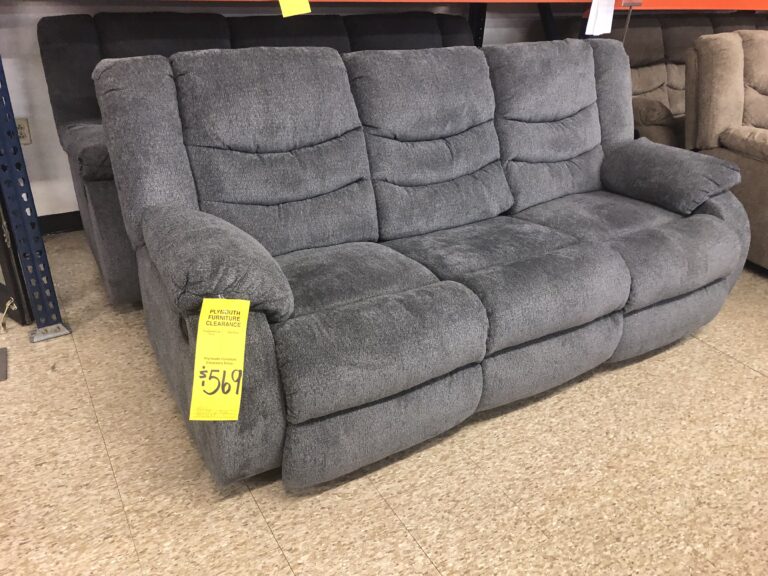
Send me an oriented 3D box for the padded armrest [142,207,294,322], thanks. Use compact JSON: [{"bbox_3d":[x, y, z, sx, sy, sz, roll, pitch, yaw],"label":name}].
[{"bbox_3d":[-0.476,-0.067,1.693,0.280,0.190,0.505,-14,33,-28],"label":"padded armrest"}]

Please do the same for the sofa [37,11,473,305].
[{"bbox_3d":[-0.324,-0.726,2.948,2.140,1.020,0.950,-14,33,-28],"label":"sofa"}]

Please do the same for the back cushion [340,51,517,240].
[{"bbox_3d":[0.166,-0.586,2.397,0.620,0.660,0.230,-14,13,-28],"label":"back cushion"}]

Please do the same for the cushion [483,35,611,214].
[{"bbox_3d":[0.699,-0.716,2.691,0.625,0.660,0.230,-14,13,-28],"label":"cushion"}]

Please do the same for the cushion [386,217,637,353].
[{"bbox_3d":[0.417,-0.066,2.171,0.620,0.210,0.655,-14,33,-28],"label":"cushion"}]

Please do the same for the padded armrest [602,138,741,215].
[{"bbox_3d":[1.214,-0.477,2.631,0.270,0.190,0.515,-14,33,-28],"label":"padded armrest"}]

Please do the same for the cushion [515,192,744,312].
[{"bbox_3d":[0.950,-0.196,2.464,0.625,0.210,0.655,-14,33,-28],"label":"cushion"}]

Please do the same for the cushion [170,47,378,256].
[{"bbox_3d":[-0.368,-0.456,2.104,0.625,0.660,0.230,-14,13,-28],"label":"cushion"}]

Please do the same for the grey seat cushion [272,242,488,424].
[{"bbox_3d":[-0.116,0.064,1.877,0.625,0.210,0.655,-14,33,-28],"label":"grey seat cushion"}]

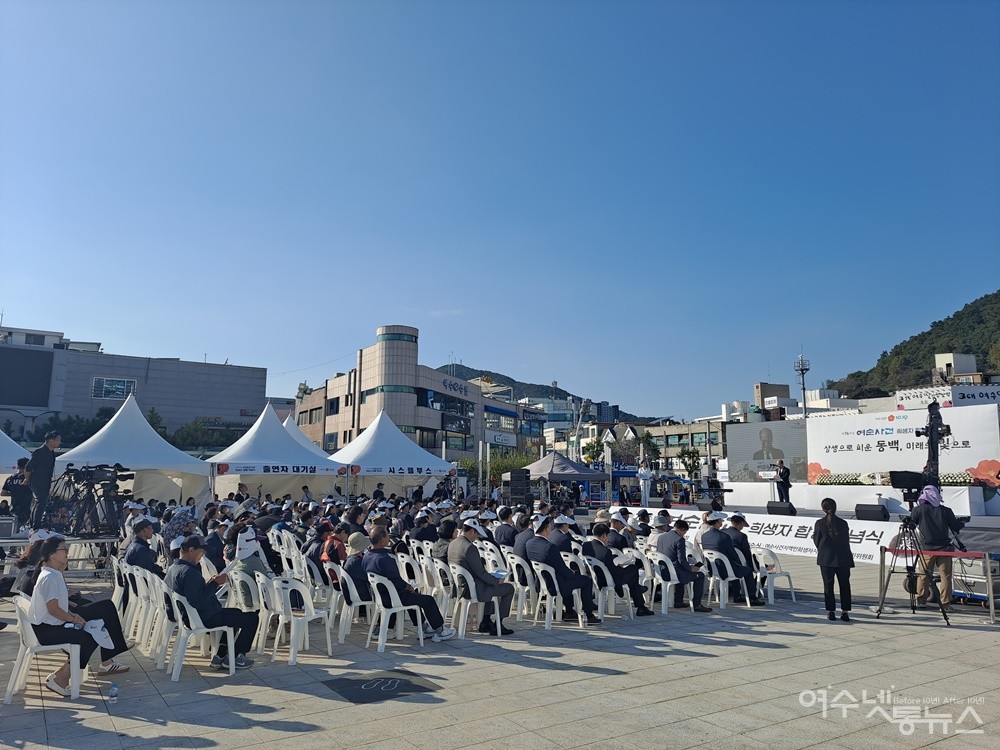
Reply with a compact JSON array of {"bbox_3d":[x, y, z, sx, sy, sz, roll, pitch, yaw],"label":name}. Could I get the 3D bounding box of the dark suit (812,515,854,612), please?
[{"bbox_3d":[4.582,2.581,9.543,0.500,1.300,0.300,-3,-9,23],"label":"dark suit"}]

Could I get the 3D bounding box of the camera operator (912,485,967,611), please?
[{"bbox_3d":[6.496,2.548,10.339,0.620,1.760,0.480,-7,-12,37],"label":"camera operator"}]

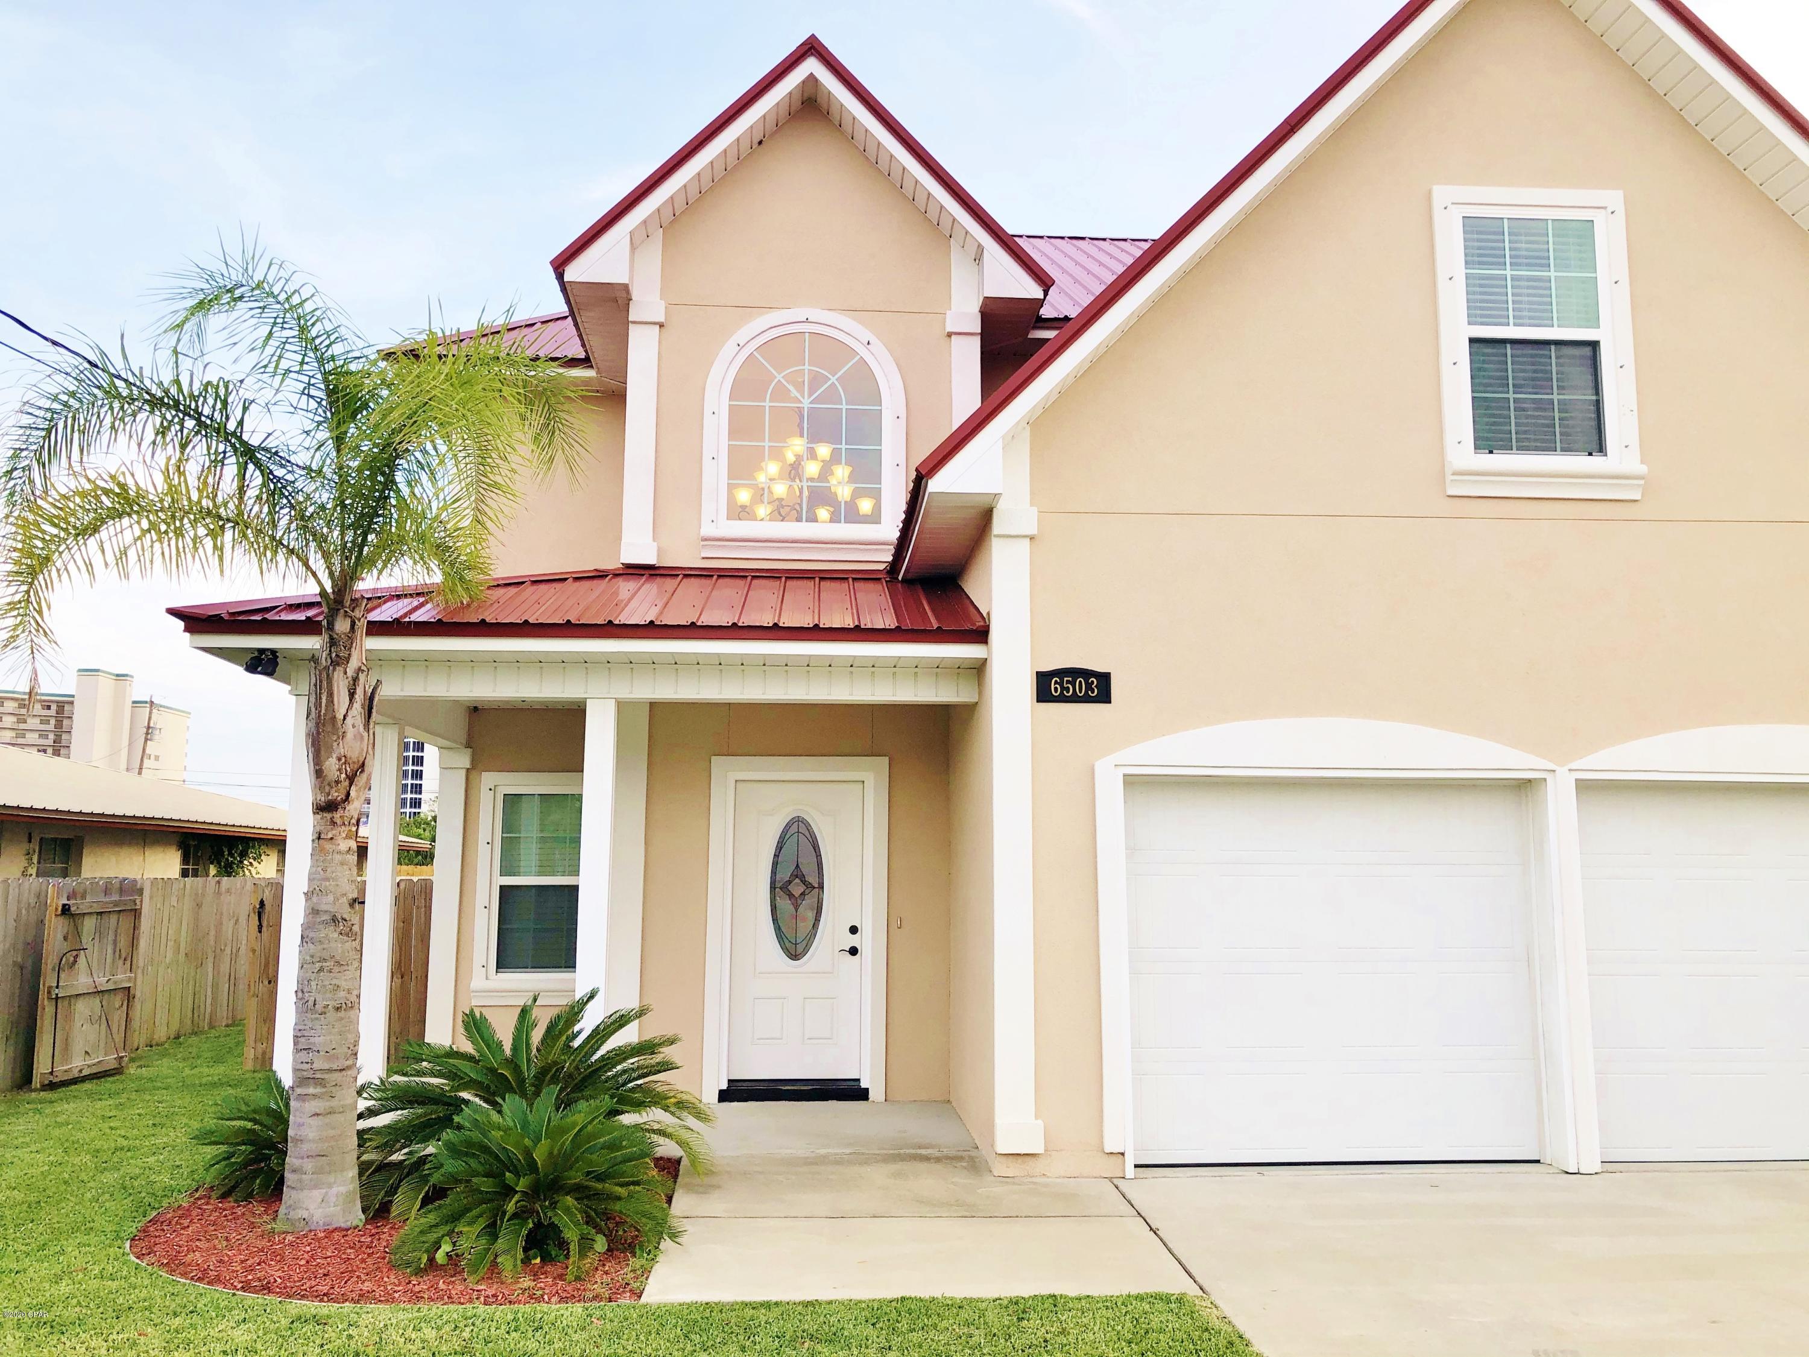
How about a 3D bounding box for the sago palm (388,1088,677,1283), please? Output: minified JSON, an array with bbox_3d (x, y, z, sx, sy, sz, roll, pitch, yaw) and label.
[{"bbox_3d":[-1.550,2.071,6.137,1.220,0.670,1.200,1,-8,-4],"label":"sago palm"}]

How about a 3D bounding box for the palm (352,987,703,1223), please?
[{"bbox_3d":[-1.750,2.006,7.018,1.690,1.020,1.650,1,-8,-4],"label":"palm"}]

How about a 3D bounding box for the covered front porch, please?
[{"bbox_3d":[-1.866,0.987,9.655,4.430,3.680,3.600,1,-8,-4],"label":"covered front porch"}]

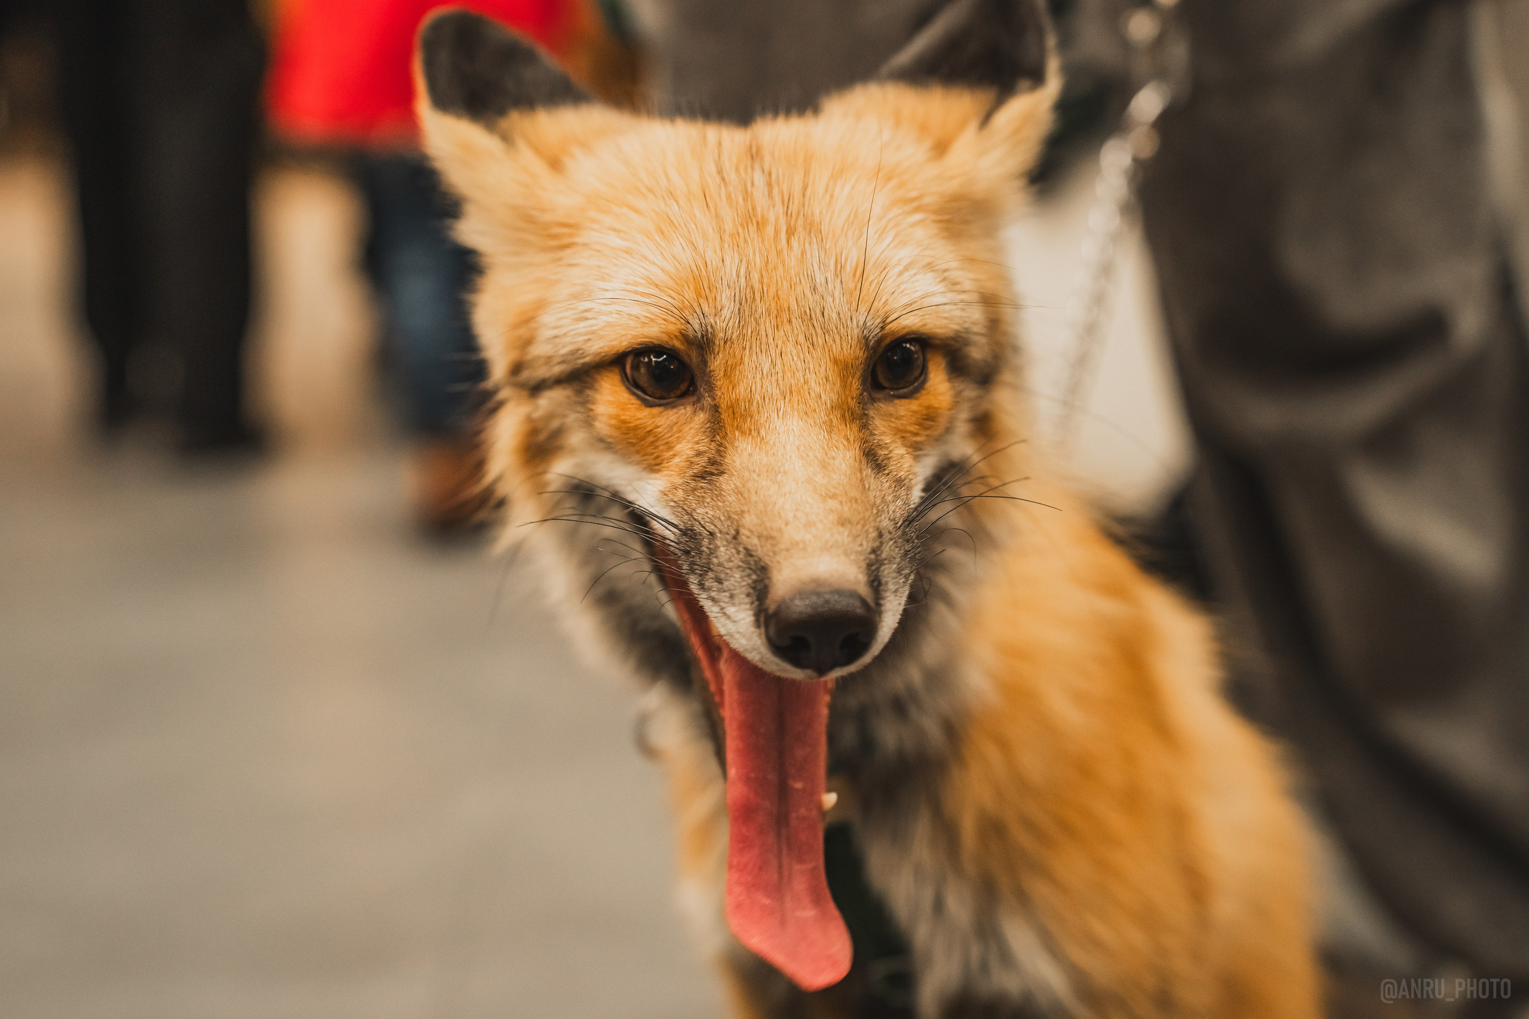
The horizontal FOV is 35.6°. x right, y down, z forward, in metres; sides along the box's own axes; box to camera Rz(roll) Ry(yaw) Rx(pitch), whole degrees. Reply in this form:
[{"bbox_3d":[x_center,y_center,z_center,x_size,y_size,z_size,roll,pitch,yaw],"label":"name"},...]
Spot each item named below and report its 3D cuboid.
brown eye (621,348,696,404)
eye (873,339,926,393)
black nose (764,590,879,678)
[{"bbox_3d":[-0.024,-0.031,0.549,0.017,0.013,0.011,-2,9,6],"label":"brown eye"},{"bbox_3d":[0.032,-0.034,0.556,0.015,0.013,0.011,-2,10,-19],"label":"eye"},{"bbox_3d":[0.012,0.026,0.497,0.023,0.017,0.015,-2,16,-8],"label":"black nose"}]

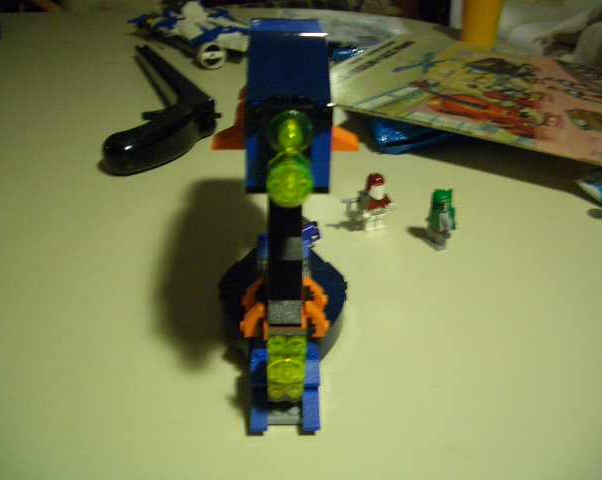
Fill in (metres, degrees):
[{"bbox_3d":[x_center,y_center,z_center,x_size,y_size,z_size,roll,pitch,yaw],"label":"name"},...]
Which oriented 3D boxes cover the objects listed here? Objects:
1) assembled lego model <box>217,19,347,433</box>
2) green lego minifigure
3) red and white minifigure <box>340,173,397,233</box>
[{"bbox_3d":[-0.008,-0.015,0.315,0.074,0.166,0.152,-1,30,-1],"label":"assembled lego model"},{"bbox_3d":[0.094,-0.015,0.437,0.021,0.043,0.022,-14,33,-23],"label":"green lego minifigure"},{"bbox_3d":[0.048,-0.026,0.456,0.035,0.042,0.023,-13,32,-21],"label":"red and white minifigure"}]

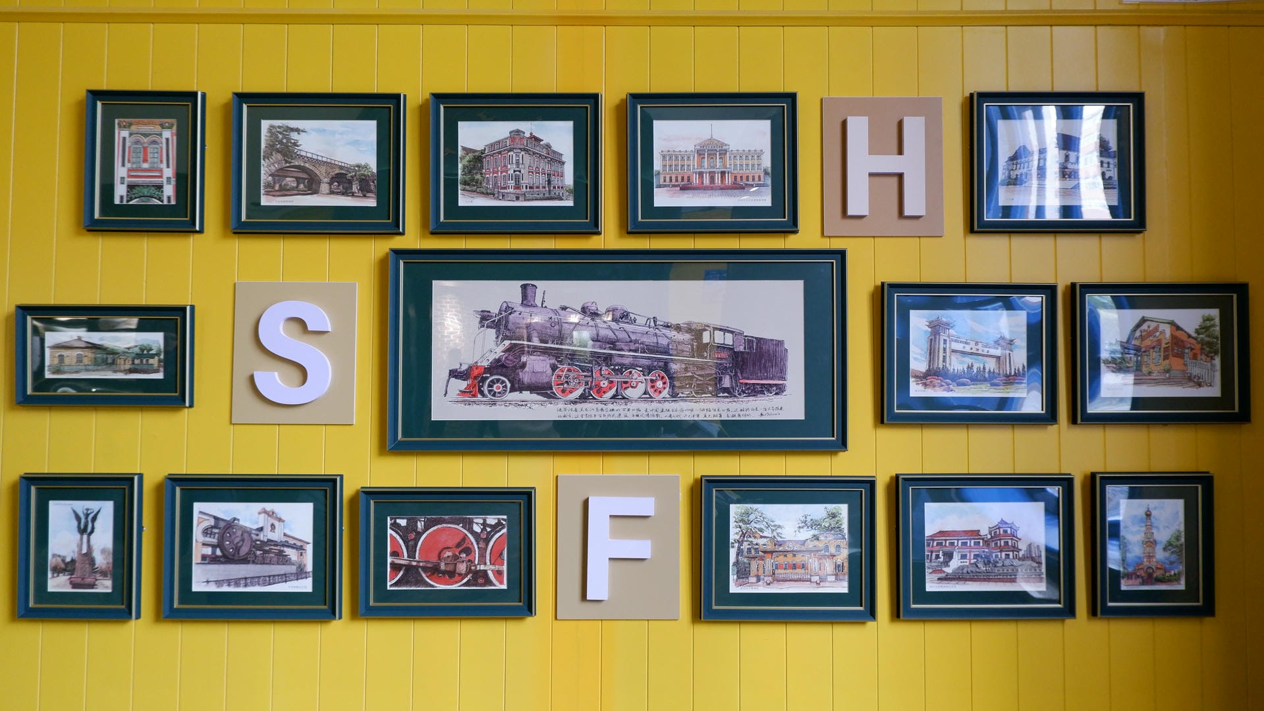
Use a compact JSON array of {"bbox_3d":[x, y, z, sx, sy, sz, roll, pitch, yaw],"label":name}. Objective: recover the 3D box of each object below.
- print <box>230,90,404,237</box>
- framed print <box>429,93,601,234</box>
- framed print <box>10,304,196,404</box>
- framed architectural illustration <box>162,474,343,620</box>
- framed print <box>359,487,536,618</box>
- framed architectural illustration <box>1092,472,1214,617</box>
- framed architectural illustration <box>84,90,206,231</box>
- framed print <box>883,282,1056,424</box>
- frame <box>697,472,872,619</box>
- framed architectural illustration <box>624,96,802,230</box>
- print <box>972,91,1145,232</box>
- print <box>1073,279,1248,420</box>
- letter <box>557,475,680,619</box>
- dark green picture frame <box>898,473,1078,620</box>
[{"bbox_3d":[-0.733,-0.450,2.037,0.395,0.323,0.030,0,-2,0],"label":"print"},{"bbox_3d":[-0.271,-0.448,2.037,0.395,0.323,0.030,0,-2,0],"label":"framed print"},{"bbox_3d":[-1.068,0.001,1.772,0.349,0.202,0.024,0,-3,0],"label":"framed print"},{"bbox_3d":[-0.869,0.439,1.999,0.395,0.323,0.030,0,-2,0],"label":"framed architectural illustration"},{"bbox_3d":[-0.370,0.396,1.758,0.348,0.253,0.024,0,-3,0],"label":"framed print"},{"bbox_3d":[1.191,0.431,1.997,0.264,0.323,0.030,0,-2,0],"label":"framed architectural illustration"},{"bbox_3d":[-1.138,-0.456,2.038,0.264,0.323,0.030,0,-2,0],"label":"framed architectural illustration"},{"bbox_3d":[0.691,-0.004,1.786,0.353,0.287,0.024,0,-3,0],"label":"framed print"},{"bbox_3d":[0.354,0.443,1.997,0.395,0.323,0.030,0,-2,0],"label":"frame"},{"bbox_3d":[0.167,-0.397,1.800,0.350,0.286,0.024,0,-3,0],"label":"framed architectural illustration"},{"bbox_3d":[0.882,-0.400,1.806,0.353,0.288,0.024,0,-3,0],"label":"print"},{"bbox_3d":[1.222,-0.007,2.016,0.395,0.323,0.030,0,-2,0],"label":"print"},{"bbox_3d":[-0.027,0.389,1.764,0.247,0.292,0.018,0,-3,0],"label":"letter"},{"bbox_3d":[0.718,0.387,1.768,0.352,0.285,0.024,0,-3,0],"label":"dark green picture frame"}]

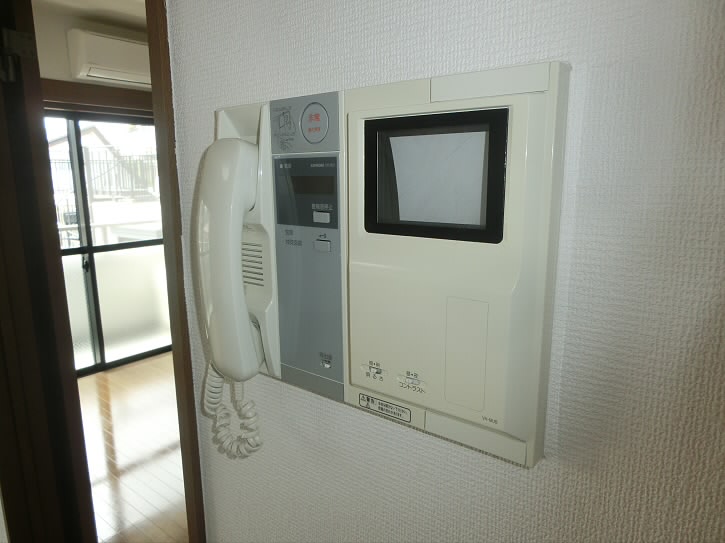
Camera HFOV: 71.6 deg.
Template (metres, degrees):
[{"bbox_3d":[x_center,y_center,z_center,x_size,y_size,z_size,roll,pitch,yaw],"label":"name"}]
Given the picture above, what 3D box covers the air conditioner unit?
[{"bbox_3d":[-1.628,-1.489,3.624,0.215,0.285,0.800,8,14,37],"label":"air conditioner unit"}]

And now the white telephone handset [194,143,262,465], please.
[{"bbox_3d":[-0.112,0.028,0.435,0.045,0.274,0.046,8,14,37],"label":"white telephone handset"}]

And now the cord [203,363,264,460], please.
[{"bbox_3d":[-0.115,0.133,0.467,0.041,0.095,0.045,8,14,37],"label":"cord"}]

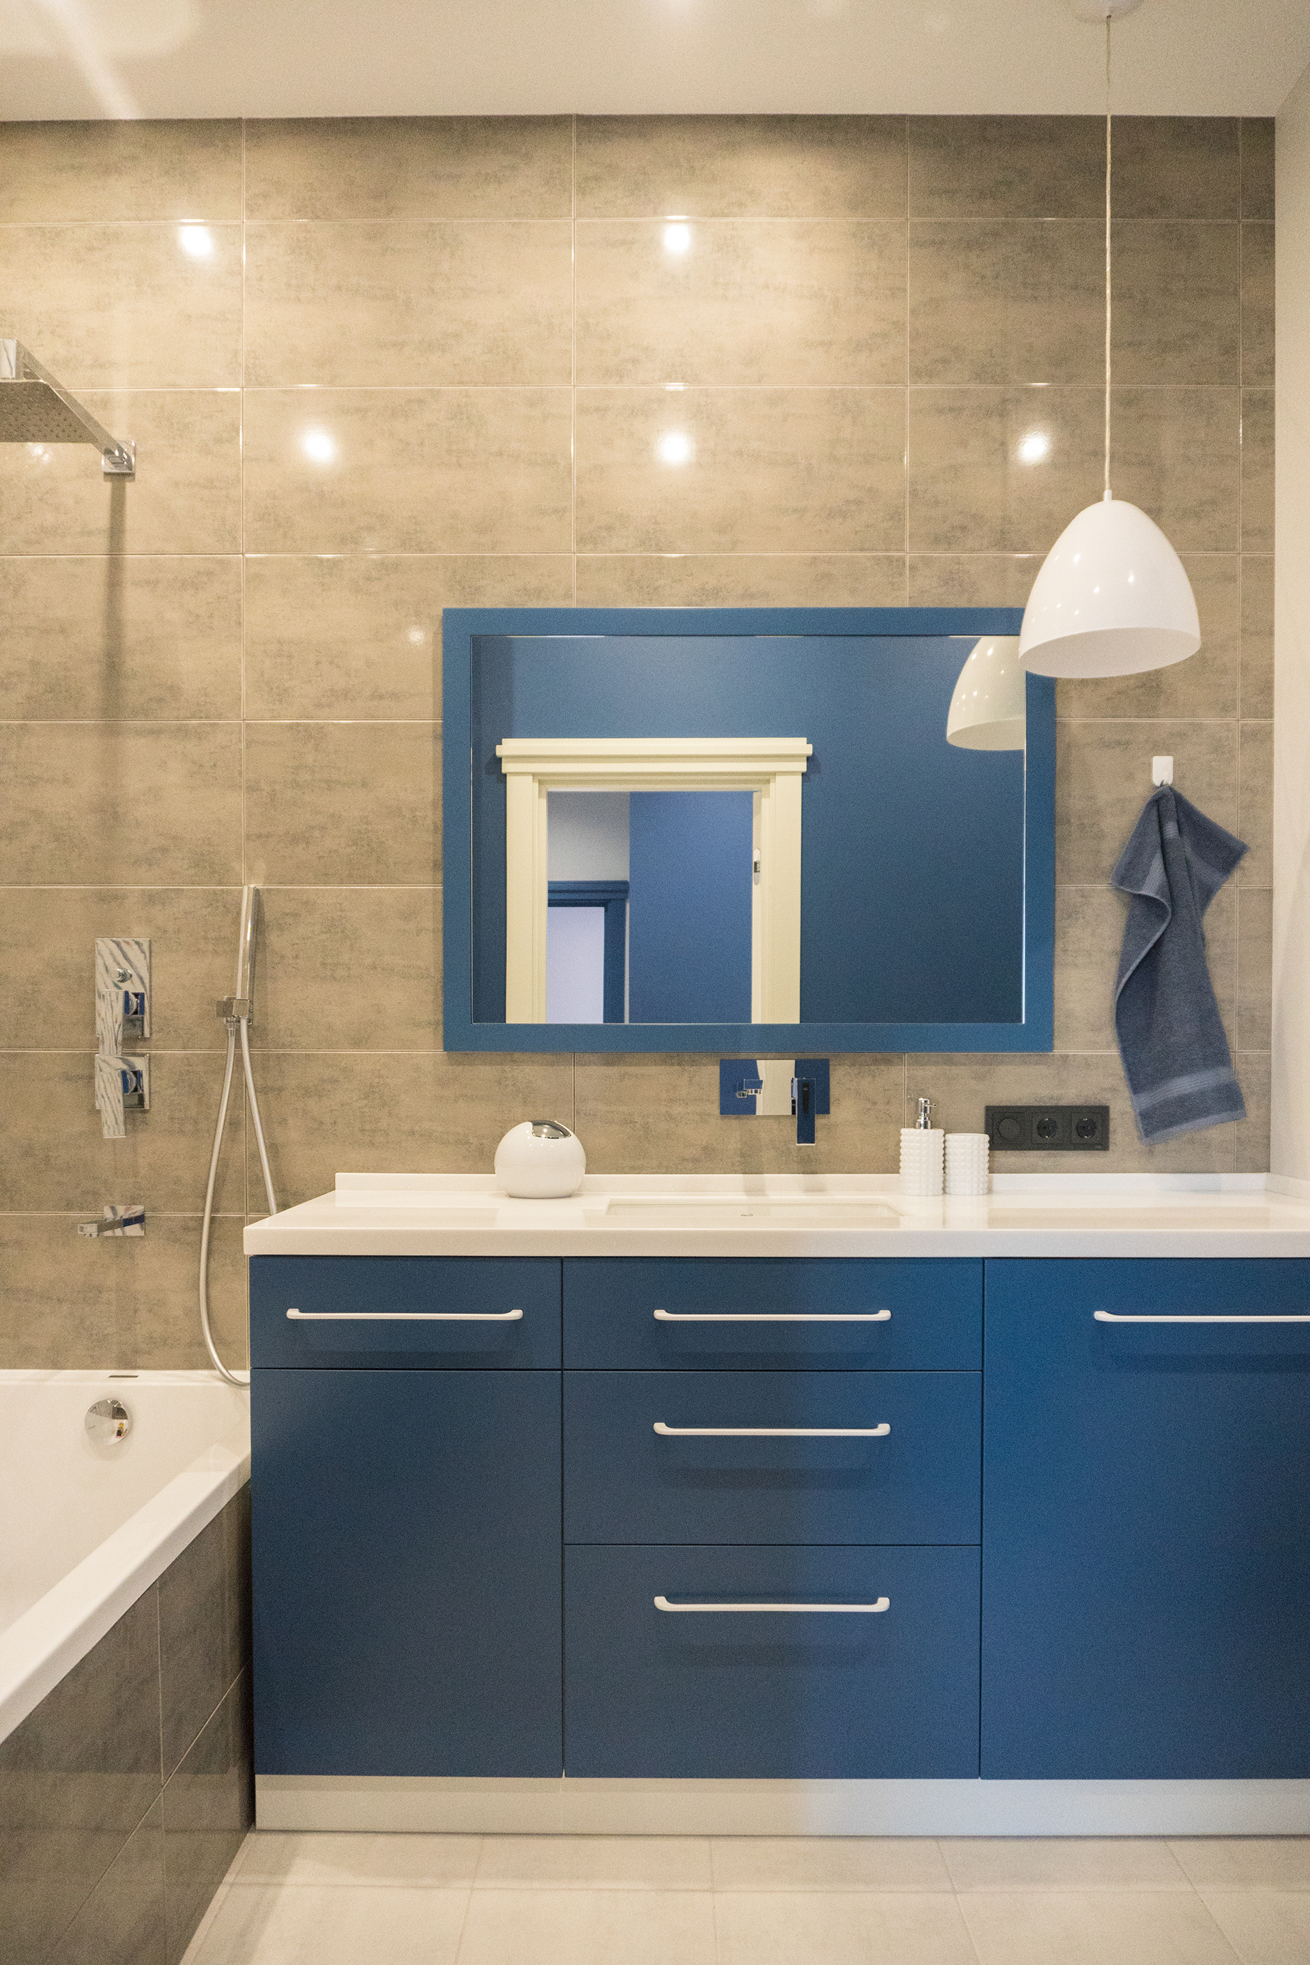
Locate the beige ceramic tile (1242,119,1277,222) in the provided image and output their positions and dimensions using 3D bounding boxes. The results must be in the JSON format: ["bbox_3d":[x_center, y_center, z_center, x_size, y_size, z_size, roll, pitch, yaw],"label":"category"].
[{"bbox_3d":[1.097,-1.478,2.385,0.064,0.188,0.010,0,0,0],"label":"beige ceramic tile"}]

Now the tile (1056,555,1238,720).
[{"bbox_3d":[0.758,-0.626,2.382,0.600,0.300,0.010,0,0,0],"label":"tile"}]

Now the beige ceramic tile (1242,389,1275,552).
[{"bbox_3d":[1.090,-0.925,2.374,0.062,0.297,0.012,0,1,0],"label":"beige ceramic tile"}]

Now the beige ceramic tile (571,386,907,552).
[{"bbox_3d":[0.155,-0.923,2.373,0.599,0.301,0.015,0,0,0],"label":"beige ceramic tile"}]

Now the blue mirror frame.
[{"bbox_3d":[0.168,-0.271,2.360,1.097,0.797,0.030,0,0,0],"label":"blue mirror frame"}]

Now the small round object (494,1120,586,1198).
[{"bbox_3d":[-0.197,0.305,2.260,0.157,0.132,0.155,0,0,0],"label":"small round object"}]

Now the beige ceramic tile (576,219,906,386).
[{"bbox_3d":[0.156,-1.235,2.385,0.605,0.303,0.010,0,0,0],"label":"beige ceramic tile"}]

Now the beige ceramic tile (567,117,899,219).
[{"bbox_3d":[0.155,-1.471,2.373,0.600,0.187,0.012,0,1,0],"label":"beige ceramic tile"}]

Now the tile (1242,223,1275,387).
[{"bbox_3d":[1.089,-1.224,2.369,0.063,0.297,0.012,0,1,0],"label":"tile"}]

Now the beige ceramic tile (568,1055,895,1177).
[{"bbox_3d":[0.155,0.276,2.385,0.603,0.296,0.010,0,0,0],"label":"beige ceramic tile"}]

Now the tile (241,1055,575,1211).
[{"bbox_3d":[-0.446,0.275,2.385,0.597,0.295,0.010,0,0,0],"label":"tile"}]

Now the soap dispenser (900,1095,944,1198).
[{"bbox_3d":[0.464,0.286,2.280,0.077,0.171,0.076,0,0,20],"label":"soap dispenser"}]

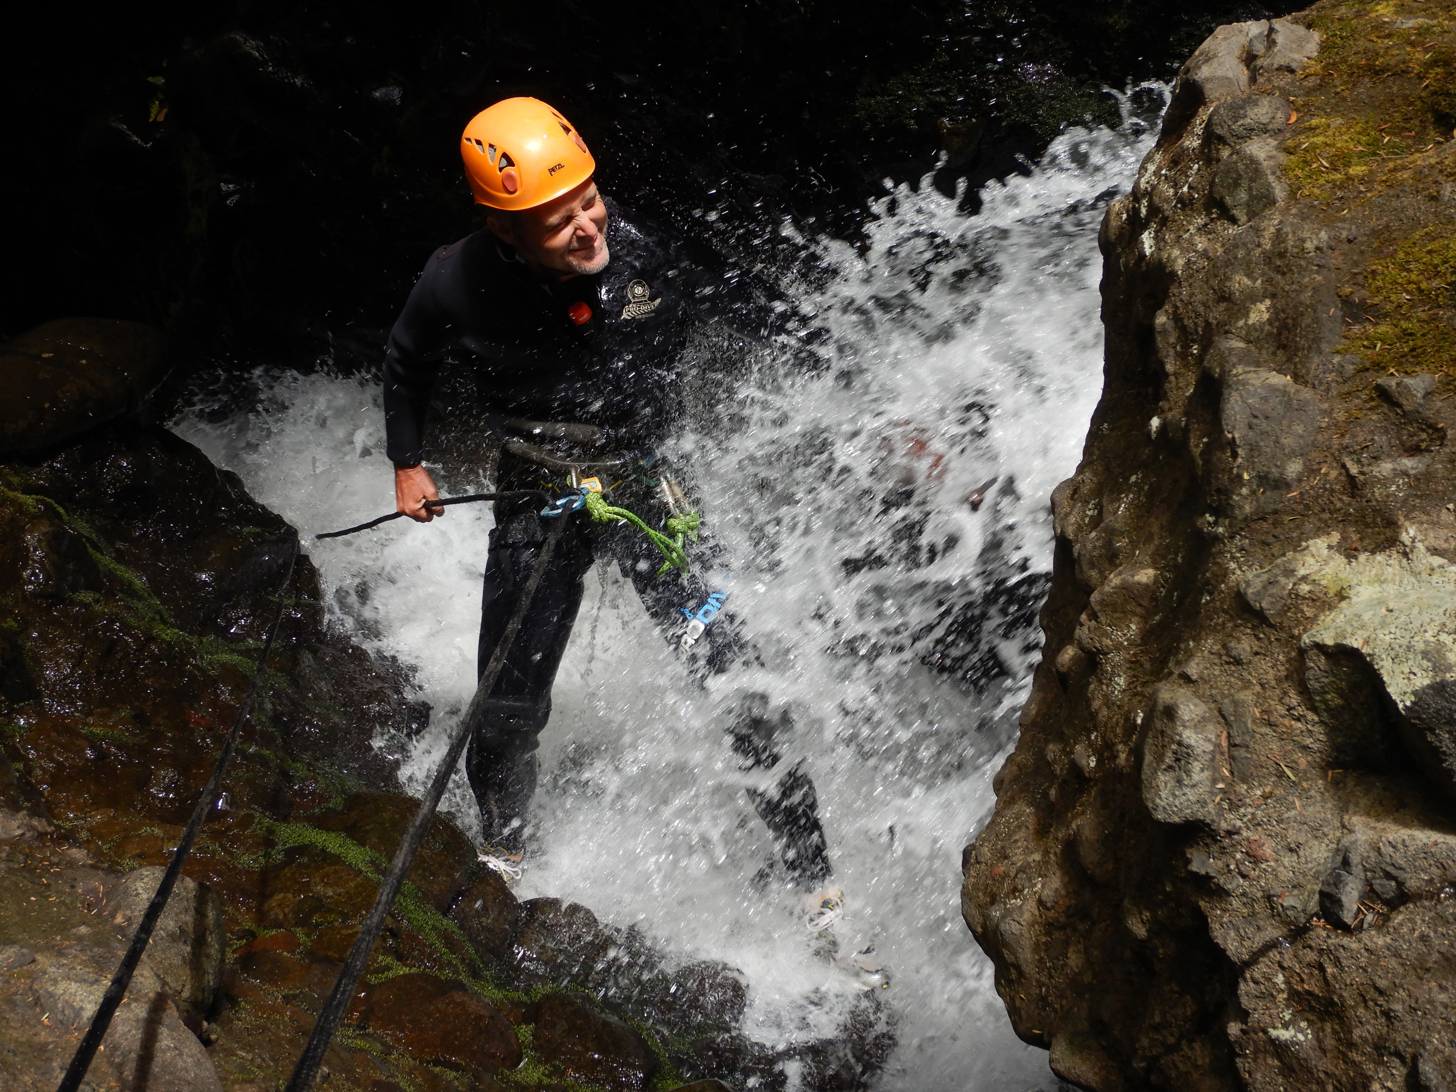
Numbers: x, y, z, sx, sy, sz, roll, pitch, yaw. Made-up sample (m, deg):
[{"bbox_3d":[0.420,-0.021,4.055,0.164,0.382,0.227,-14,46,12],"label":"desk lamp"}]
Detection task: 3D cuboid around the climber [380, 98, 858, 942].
[{"bbox_3d":[-0.145,0.020,3.500,0.900,1.700,0.600,-14,33,-11],"label":"climber"}]

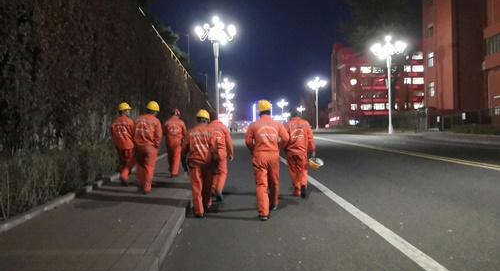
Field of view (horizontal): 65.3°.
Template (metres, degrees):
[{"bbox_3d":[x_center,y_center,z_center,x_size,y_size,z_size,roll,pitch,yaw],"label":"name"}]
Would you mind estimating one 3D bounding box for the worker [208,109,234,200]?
[{"bbox_3d":[-0.602,0.372,7.450,0.600,1.700,0.550,-2,2,-2],"label":"worker"}]

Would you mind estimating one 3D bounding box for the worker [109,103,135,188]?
[{"bbox_3d":[-2.692,0.192,8.300,0.550,1.770,0.480,-2,1,3],"label":"worker"}]

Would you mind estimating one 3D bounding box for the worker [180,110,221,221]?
[{"bbox_3d":[-0.792,0.426,6.300,0.620,1.700,0.550,-2,2,-2],"label":"worker"}]

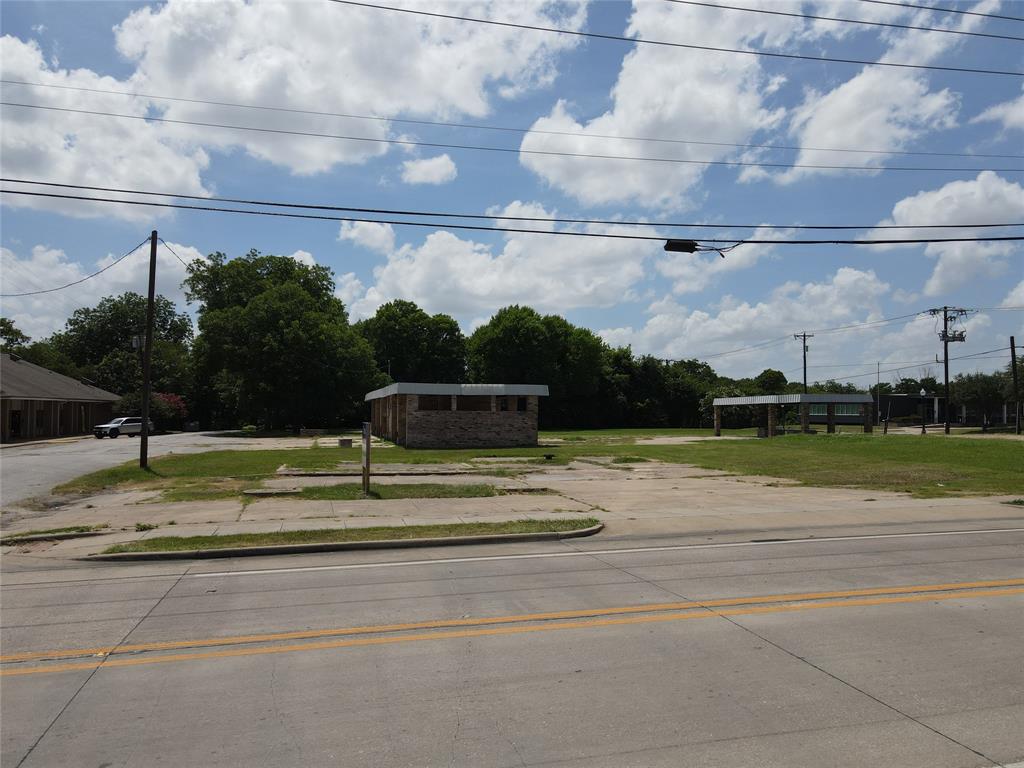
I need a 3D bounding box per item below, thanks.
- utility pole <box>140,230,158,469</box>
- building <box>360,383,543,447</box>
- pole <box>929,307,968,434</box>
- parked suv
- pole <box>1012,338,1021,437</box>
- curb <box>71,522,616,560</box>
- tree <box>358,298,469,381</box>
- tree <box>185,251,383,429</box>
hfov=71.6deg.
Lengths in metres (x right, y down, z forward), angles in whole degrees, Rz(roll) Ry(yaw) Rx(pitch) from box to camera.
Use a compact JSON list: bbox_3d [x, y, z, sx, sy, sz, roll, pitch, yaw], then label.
[{"bbox_3d":[-14.158,-1.369,27.729,0.300,9.253,0.300,2,-2,-15],"label":"utility pole"},{"bbox_3d":[-5.262,2.284,52.258,8.780,3.630,24.000,1,-2,-16],"label":"building"},{"bbox_3d":[40.078,-1.302,65.510,3.300,11.900,1.100,-1,-2,18],"label":"pole"},{"bbox_3d":[-32.900,3.709,60.205,1.950,1.780,4.850,-1,-2,24],"label":"parked suv"},{"bbox_3d":[44.947,0.127,63.345,0.320,8.852,0.320,-1,-2,-15],"label":"pole"},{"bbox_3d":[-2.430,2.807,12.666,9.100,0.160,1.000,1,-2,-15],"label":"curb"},{"bbox_3d":[-12.881,-2.394,91.087,14.000,16.200,13.500,0,-2,-8],"label":"tree"},{"bbox_3d":[-23.288,-4.296,73.156,18.500,18.700,17.500,1,-2,-18],"label":"tree"}]

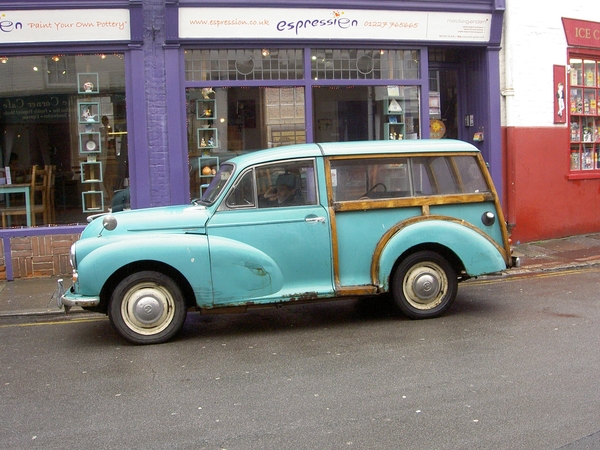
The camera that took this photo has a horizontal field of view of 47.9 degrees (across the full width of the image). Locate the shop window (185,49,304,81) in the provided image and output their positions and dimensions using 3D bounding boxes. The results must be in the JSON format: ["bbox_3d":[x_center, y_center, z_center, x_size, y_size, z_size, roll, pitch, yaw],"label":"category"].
[{"bbox_3d":[-0.646,-1.903,8.048,1.431,0.368,0.100,-3,3,-12],"label":"shop window"}]

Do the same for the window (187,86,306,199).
[{"bbox_3d":[-0.606,-0.899,8.104,1.444,1.498,0.100,-3,3,-12],"label":"window"}]

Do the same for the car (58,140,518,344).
[{"bbox_3d":[-0.087,0.024,5.869,3.770,1.520,1.540,-3,3,-13],"label":"car"}]

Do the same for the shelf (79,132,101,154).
[{"bbox_3d":[-2.443,-0.952,7.906,0.231,0.237,0.180,-3,3,-12],"label":"shelf"}]

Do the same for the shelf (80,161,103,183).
[{"bbox_3d":[-2.428,-0.614,7.925,0.228,0.238,0.180,-3,3,-12],"label":"shelf"}]

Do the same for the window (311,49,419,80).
[{"bbox_3d":[0.820,-1.986,8.373,1.395,0.371,0.100,-3,3,-12],"label":"window"}]

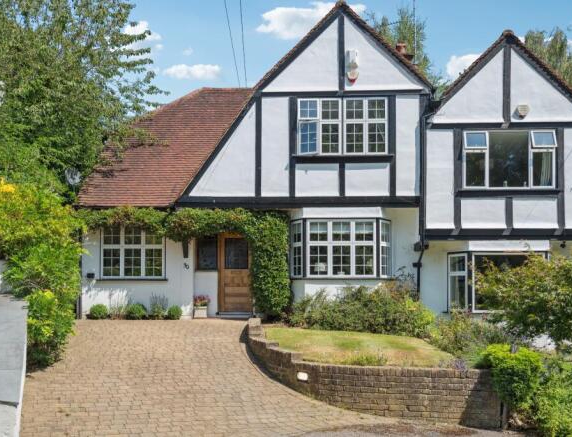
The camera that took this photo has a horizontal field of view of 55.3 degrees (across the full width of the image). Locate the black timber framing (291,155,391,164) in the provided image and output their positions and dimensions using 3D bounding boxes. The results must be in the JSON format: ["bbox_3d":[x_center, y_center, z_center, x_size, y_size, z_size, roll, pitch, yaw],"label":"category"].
[{"bbox_3d":[1.331,-1.390,12.850,2.310,0.235,0.140,0,0,0],"label":"black timber framing"}]

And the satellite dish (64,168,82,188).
[{"bbox_3d":[-5.795,-1.113,14.800,0.480,0.500,0.300,0,0,-24],"label":"satellite dish"}]

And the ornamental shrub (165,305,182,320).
[{"bbox_3d":[-2.734,2.284,13.250,0.400,0.400,0.400,0,0,0],"label":"ornamental shrub"}]

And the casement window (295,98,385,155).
[{"bbox_3d":[1.330,-2.217,13.000,2.200,1.390,0.120,0,-2,3],"label":"casement window"}]

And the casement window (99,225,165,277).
[{"bbox_3d":[-3.861,0.841,13.770,1.610,1.360,0.110,0,-2,3],"label":"casement window"}]

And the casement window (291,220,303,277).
[{"bbox_3d":[0.286,0.734,13.200,0.100,1.380,0.560,1,-2,-33],"label":"casement window"}]

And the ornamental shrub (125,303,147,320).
[{"bbox_3d":[-3.633,2.260,13.250,0.530,0.450,0.520,0,0,0],"label":"ornamental shrub"}]

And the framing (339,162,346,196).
[{"bbox_3d":[1.337,-0.923,12.900,0.145,0.810,0.070,0,0,0],"label":"framing"}]

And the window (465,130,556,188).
[{"bbox_3d":[5.246,-1.385,12.800,2.170,1.370,0.120,0,-2,3],"label":"window"}]

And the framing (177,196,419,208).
[{"bbox_3d":[0.296,-0.379,12.900,5.730,0.280,0.200,0,0,0],"label":"framing"}]

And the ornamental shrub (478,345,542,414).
[{"bbox_3d":[2.964,2.113,7.200,0.880,0.920,0.800,0,-2,3],"label":"ornamental shrub"}]

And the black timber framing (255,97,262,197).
[{"bbox_3d":[-0.661,-1.726,13.070,0.150,2.380,0.070,0,-2,3],"label":"black timber framing"}]

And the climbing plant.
[{"bbox_3d":[-2.436,1.053,13.350,5.120,2.700,0.700,0,0,0],"label":"climbing plant"}]

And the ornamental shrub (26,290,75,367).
[{"bbox_3d":[-4.319,2.045,10.000,0.970,1.400,1.000,0,-2,3],"label":"ornamental shrub"}]

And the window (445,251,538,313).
[{"bbox_3d":[5.090,1.526,13.000,2.450,1.450,0.450,0,0,0],"label":"window"}]

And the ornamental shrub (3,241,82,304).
[{"bbox_3d":[-4.465,0.990,10.000,1.450,1.200,1.300,0,0,0],"label":"ornamental shrub"}]

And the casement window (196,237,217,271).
[{"bbox_3d":[-2.056,0.892,14.100,0.570,0.880,0.090,0,0,0],"label":"casement window"}]

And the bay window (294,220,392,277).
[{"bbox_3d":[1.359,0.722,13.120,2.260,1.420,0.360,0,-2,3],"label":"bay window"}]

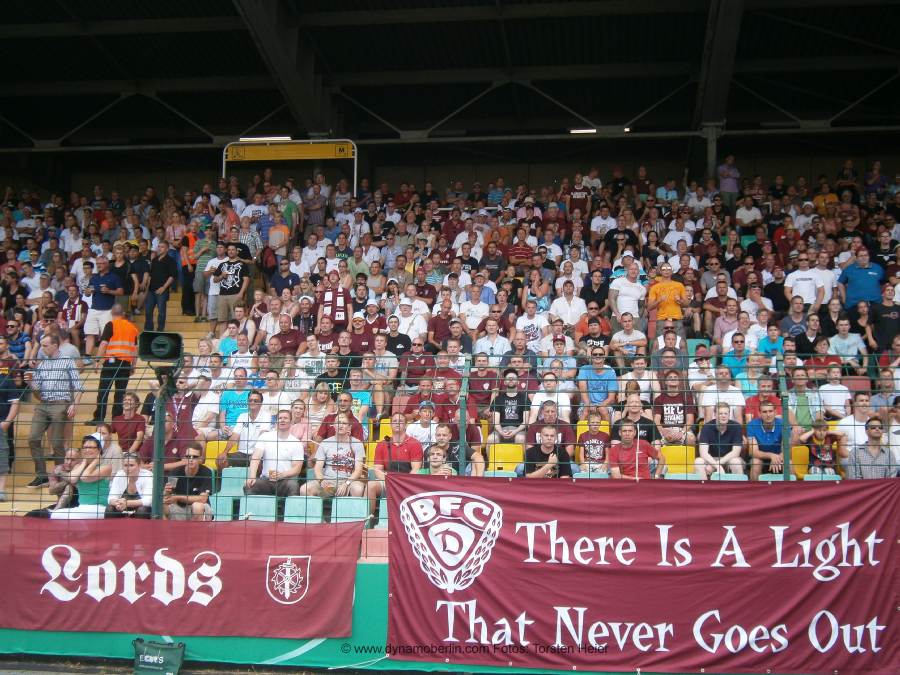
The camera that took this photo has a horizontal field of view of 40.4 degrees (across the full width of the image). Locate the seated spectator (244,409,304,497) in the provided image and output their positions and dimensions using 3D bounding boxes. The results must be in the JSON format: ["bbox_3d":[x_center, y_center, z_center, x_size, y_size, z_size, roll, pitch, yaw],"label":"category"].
[{"bbox_3d":[-1.915,1.466,13.493,0.580,1.340,0.820,0,-4,8],"label":"seated spectator"}]

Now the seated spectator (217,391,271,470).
[{"bbox_3d":[-2.327,1.265,14.153,0.580,1.280,0.750,0,-5,7],"label":"seated spectator"}]

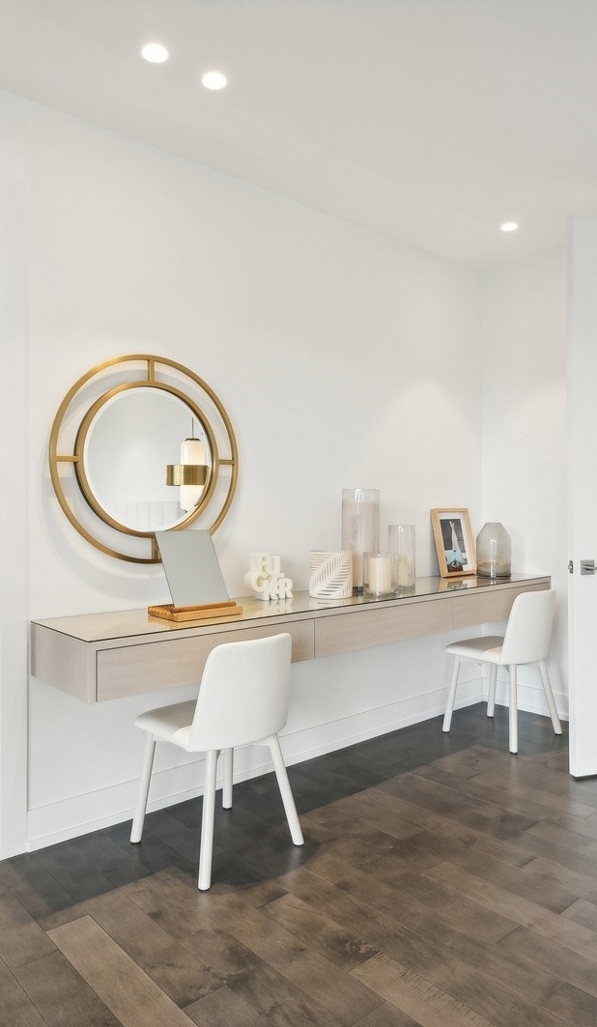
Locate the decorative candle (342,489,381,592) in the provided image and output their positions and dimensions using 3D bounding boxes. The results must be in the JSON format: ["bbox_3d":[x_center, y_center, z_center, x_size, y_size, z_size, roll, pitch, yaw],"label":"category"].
[{"bbox_3d":[0.297,0.127,3.114,0.180,0.493,0.180,0,0,0],"label":"decorative candle"}]

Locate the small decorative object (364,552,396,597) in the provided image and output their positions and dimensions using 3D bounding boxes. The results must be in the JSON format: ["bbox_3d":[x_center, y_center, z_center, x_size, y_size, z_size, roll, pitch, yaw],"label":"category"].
[{"bbox_3d":[0.371,0.277,2.937,0.145,0.189,0.145,0,0,0],"label":"small decorative object"}]

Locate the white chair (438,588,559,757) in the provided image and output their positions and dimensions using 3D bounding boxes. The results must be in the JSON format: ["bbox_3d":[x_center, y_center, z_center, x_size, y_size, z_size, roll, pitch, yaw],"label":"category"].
[{"bbox_3d":[1.066,0.786,3.417,0.452,0.756,0.470,0,0,-41],"label":"white chair"}]

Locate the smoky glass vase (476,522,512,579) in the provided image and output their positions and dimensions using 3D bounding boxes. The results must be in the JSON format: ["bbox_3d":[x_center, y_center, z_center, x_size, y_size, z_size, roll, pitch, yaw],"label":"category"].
[{"bbox_3d":[1.145,0.209,3.763,0.197,0.323,0.197,0,0,-40],"label":"smoky glass vase"}]

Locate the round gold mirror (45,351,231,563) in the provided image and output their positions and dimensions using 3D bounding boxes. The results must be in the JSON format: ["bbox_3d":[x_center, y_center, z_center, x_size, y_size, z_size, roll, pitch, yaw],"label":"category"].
[{"bbox_3d":[-0.568,-0.209,2.502,0.789,0.789,0.041,0,0,-40],"label":"round gold mirror"}]

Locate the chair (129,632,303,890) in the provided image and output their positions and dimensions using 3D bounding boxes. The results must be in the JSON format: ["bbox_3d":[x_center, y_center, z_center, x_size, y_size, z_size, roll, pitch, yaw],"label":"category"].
[{"bbox_3d":[-0.289,0.791,2.280,0.452,0.756,0.470,0,0,-44],"label":"chair"}]

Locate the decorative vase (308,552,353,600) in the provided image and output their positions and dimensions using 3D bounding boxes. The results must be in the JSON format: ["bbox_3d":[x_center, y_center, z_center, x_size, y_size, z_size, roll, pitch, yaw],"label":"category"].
[{"bbox_3d":[0.149,0.270,2.882,0.186,0.203,0.186,0,0,0],"label":"decorative vase"}]

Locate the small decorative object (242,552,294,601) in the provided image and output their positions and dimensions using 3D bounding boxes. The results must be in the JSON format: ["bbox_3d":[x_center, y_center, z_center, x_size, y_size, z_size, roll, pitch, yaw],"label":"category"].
[{"bbox_3d":[-0.124,0.271,2.812,0.191,0.205,0.104,0,0,-40],"label":"small decorative object"}]

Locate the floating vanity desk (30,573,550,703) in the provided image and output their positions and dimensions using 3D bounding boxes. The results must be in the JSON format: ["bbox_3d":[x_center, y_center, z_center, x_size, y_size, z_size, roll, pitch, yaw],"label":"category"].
[{"bbox_3d":[0.263,0.462,2.926,2.709,0.183,0.479,0,0,-40],"label":"floating vanity desk"}]

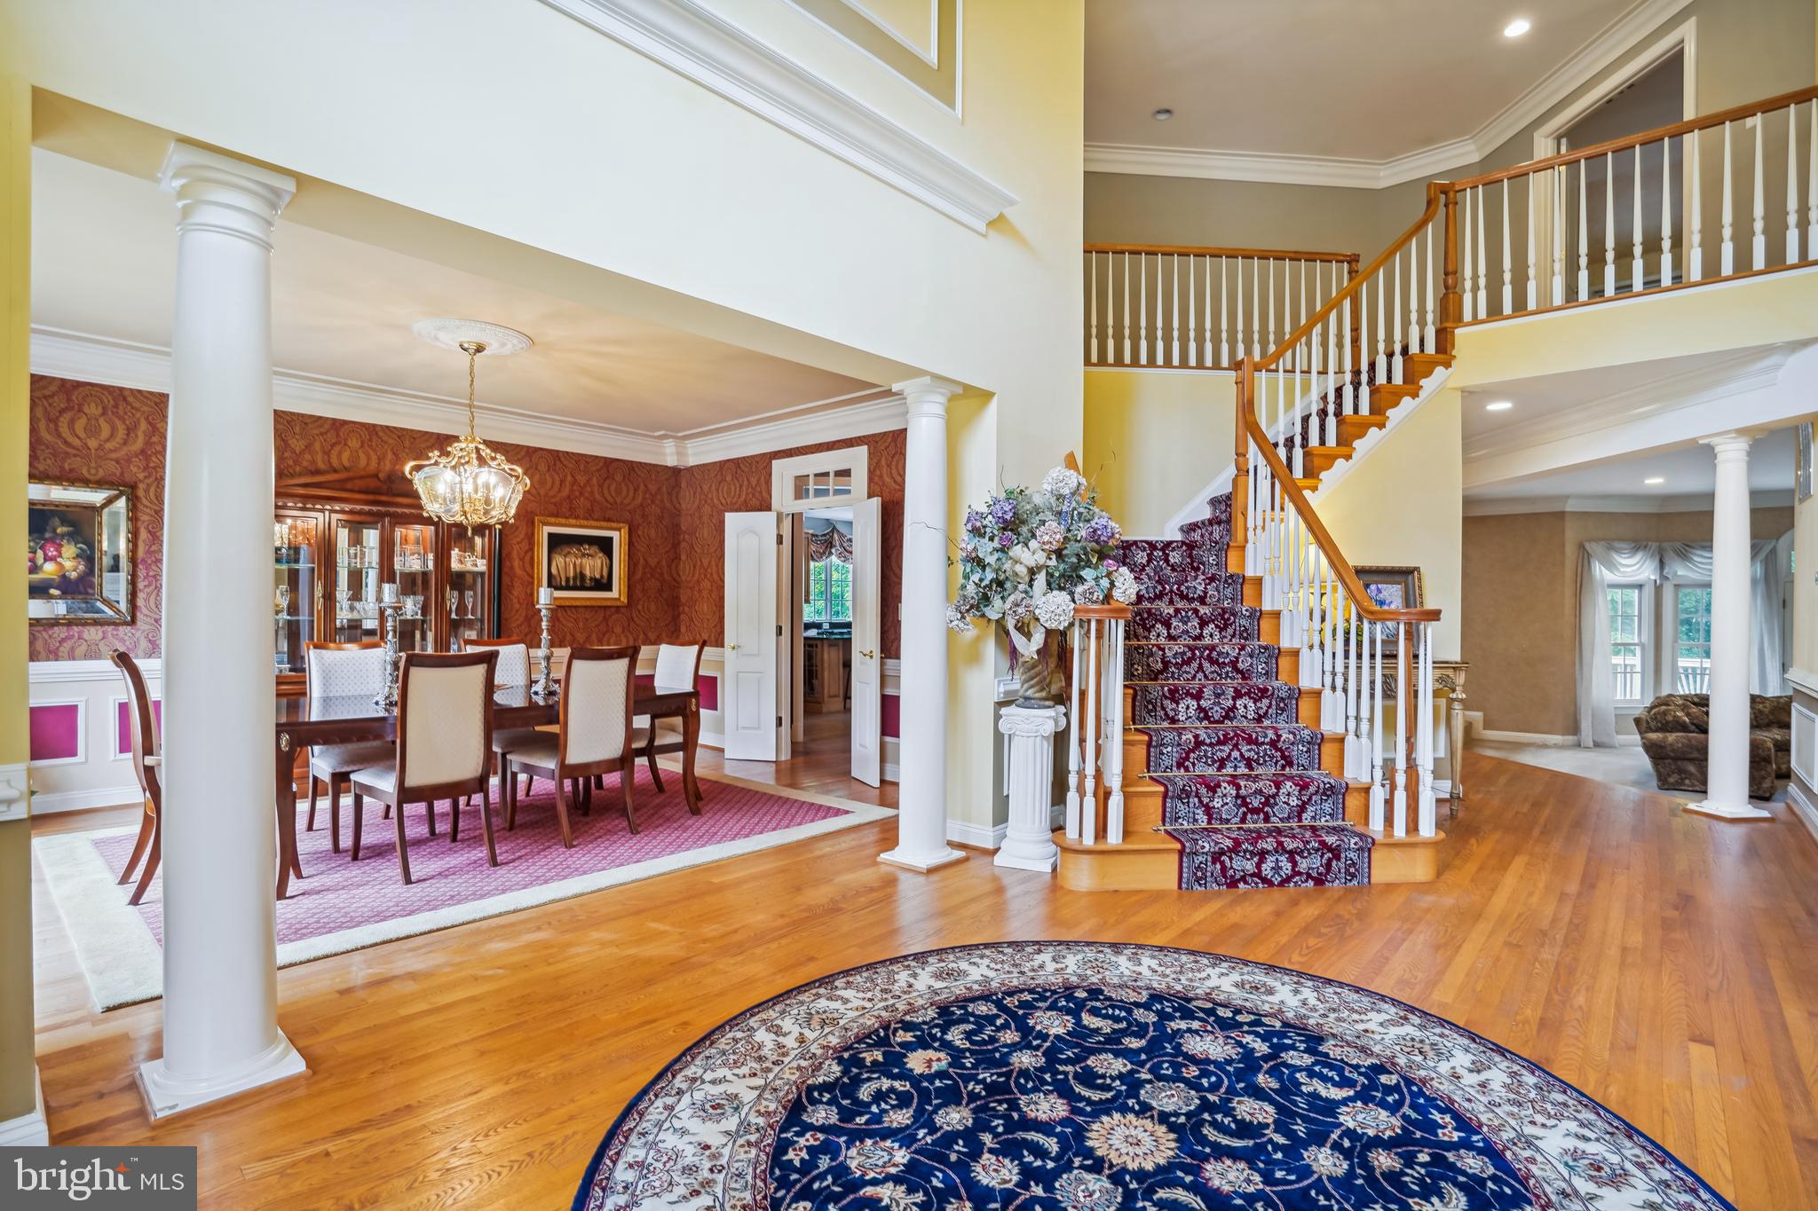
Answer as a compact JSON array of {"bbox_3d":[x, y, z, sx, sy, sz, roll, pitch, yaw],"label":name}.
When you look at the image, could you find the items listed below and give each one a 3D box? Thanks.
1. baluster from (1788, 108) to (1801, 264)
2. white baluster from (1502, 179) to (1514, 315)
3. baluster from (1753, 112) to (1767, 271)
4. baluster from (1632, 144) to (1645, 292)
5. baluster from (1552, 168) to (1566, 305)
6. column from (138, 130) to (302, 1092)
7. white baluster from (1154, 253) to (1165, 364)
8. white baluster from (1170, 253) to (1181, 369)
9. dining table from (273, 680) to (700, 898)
[{"bbox_3d":[4.613,-2.191,4.210,0.041,0.850,0.041,0,0,39],"label":"baluster"},{"bbox_3d":[3.790,-2.267,5.111,0.043,0.858,0.043,0,0,39],"label":"white baluster"},{"bbox_3d":[4.518,-2.191,4.290,0.041,0.850,0.041,0,0,39],"label":"baluster"},{"bbox_3d":[4.267,-2.269,4.720,0.042,0.870,0.042,1,1,39],"label":"baluster"},{"bbox_3d":[3.992,-2.273,4.956,0.042,0.870,0.042,1,1,39],"label":"baluster"},{"bbox_3d":[-1.825,0.056,2.151,0.287,2.380,0.287,0,0,43],"label":"column"},{"bbox_3d":[1.874,-2.199,6.030,0.041,0.850,0.041,0,0,-6],"label":"white baluster"},{"bbox_3d":[2.069,-2.294,6.261,0.038,0.870,0.038,0,1,-6],"label":"white baluster"},{"bbox_3d":[-2.310,0.863,4.402,1.046,0.748,2.022,0,0,45],"label":"dining table"}]

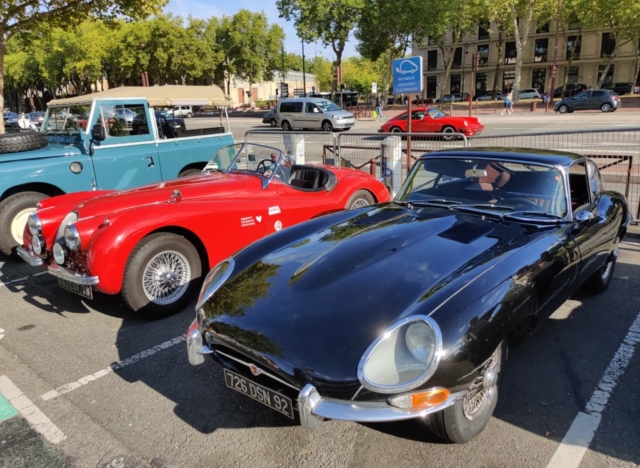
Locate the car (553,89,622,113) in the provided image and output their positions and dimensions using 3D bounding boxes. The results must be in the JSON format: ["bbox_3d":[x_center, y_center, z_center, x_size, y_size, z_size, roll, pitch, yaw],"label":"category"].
[{"bbox_3d":[17.844,-8.825,33.200,4.000,1.460,1.740,10,18,39],"label":"car"}]

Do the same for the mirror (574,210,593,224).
[{"bbox_3d":[1.600,-0.100,3.030,0.115,0.090,0.080,12,21,41],"label":"mirror"}]

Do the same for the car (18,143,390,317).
[{"bbox_3d":[-0.695,-0.401,5.318,1.580,1.280,4.380,11,20,39],"label":"car"}]

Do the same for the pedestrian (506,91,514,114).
[{"bbox_3d":[14.715,-10.157,38.500,0.450,1.700,0.500,8,18,35],"label":"pedestrian"}]

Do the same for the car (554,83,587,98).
[{"bbox_3d":[32.525,-18.469,64.430,4.250,1.600,1.800,12,20,40],"label":"car"}]

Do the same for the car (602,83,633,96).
[{"bbox_3d":[40.775,-20.028,69.000,4.550,1.660,1.830,8,18,35],"label":"car"}]

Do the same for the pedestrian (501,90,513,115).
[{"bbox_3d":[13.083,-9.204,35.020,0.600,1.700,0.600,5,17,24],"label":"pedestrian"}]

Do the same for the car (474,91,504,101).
[{"bbox_3d":[23.388,-19.013,68.677,4.300,1.480,1.780,12,20,40],"label":"car"}]

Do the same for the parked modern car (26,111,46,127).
[{"bbox_3d":[-28.395,-11.508,50.000,1.800,1.500,4.300,-12,17,-34],"label":"parked modern car"}]

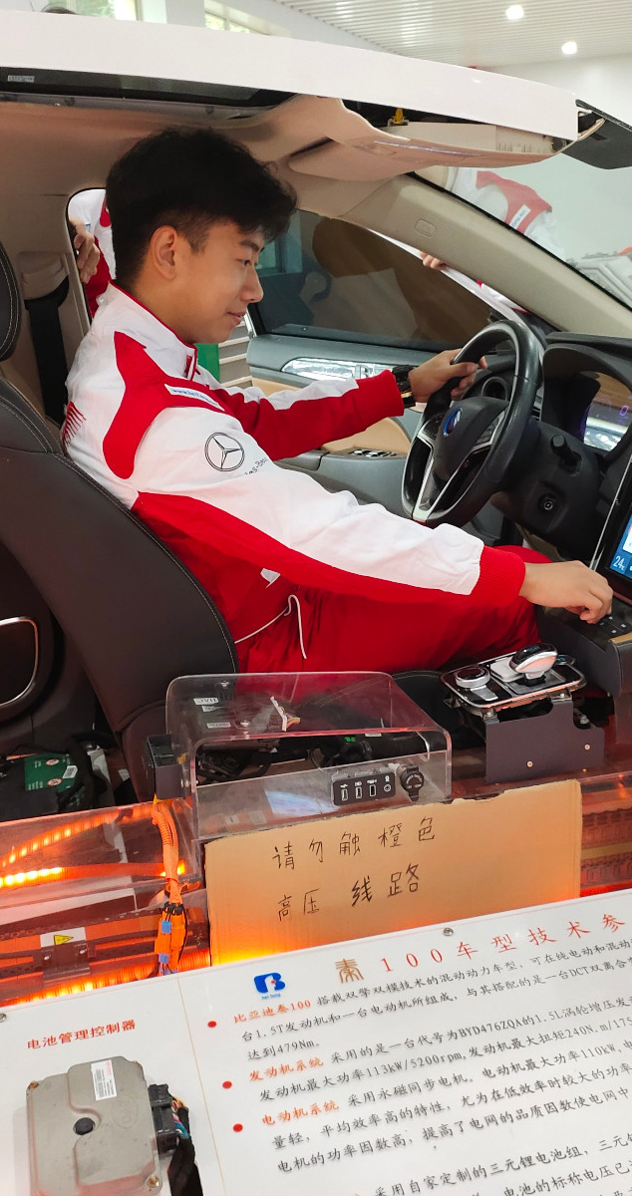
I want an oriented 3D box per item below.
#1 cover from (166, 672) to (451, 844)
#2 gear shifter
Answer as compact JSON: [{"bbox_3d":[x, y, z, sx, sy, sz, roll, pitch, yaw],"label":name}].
[{"bbox_3d":[-0.016,0.200,1.453,0.355,0.145,0.195,-8,21,-14],"label":"cover"},{"bbox_3d":[0.308,0.089,1.492,0.062,0.050,0.044,-8,21,-14],"label":"gear shifter"}]

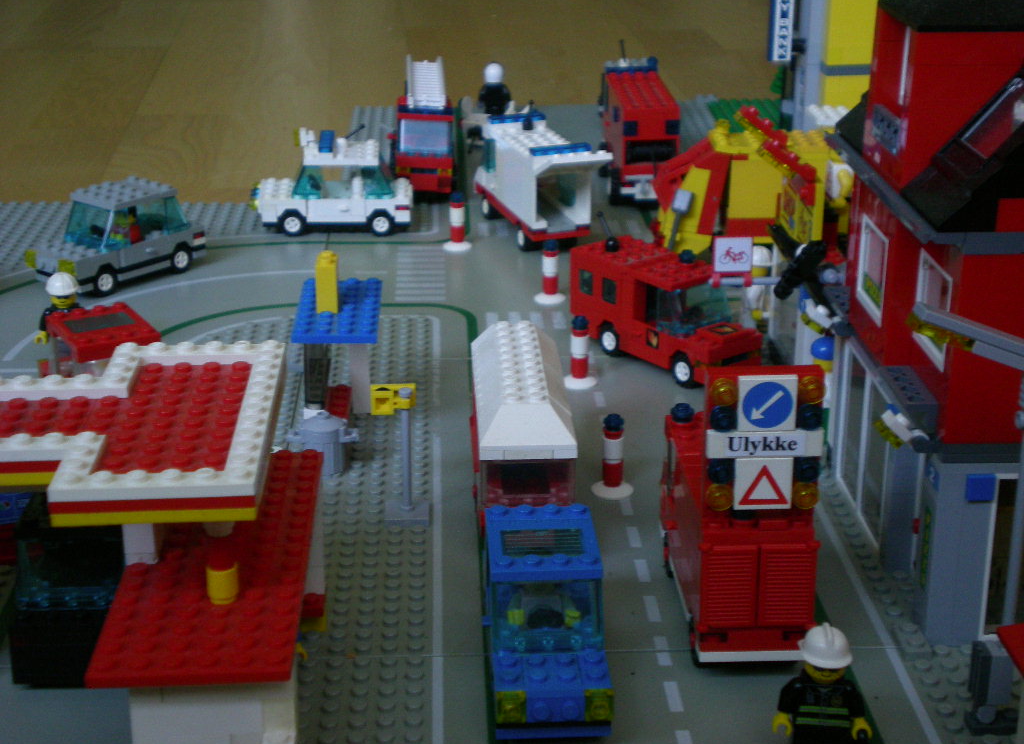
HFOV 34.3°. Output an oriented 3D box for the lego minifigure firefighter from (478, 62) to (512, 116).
[{"bbox_3d":[-0.013,-0.195,1.161,0.025,0.042,0.016,0,21,-1],"label":"lego minifigure firefighter"}]

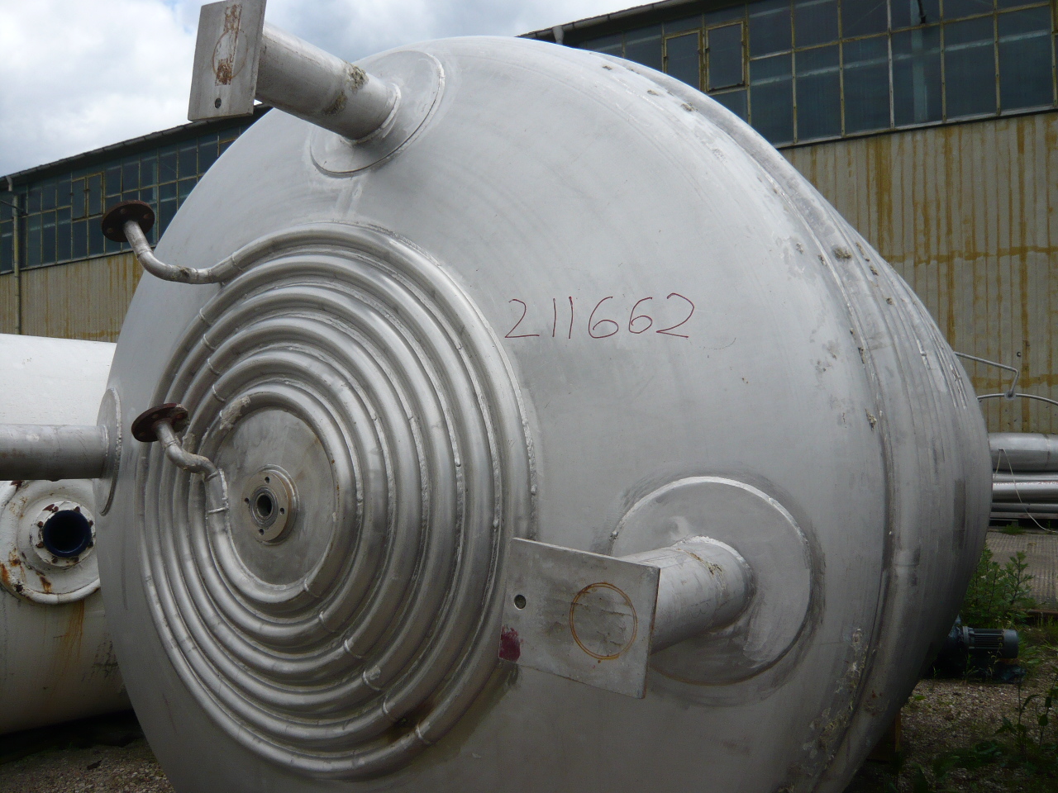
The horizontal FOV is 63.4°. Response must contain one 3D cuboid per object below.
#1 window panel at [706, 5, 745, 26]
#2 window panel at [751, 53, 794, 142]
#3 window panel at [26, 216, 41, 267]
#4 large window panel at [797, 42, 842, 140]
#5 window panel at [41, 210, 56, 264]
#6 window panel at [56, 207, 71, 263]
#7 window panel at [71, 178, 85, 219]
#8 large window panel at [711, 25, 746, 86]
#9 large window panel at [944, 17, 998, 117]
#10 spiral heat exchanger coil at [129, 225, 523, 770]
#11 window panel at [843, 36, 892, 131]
[{"bbox_3d":[3.042,-5.913,13.261,0.646,0.258,0.050,-1,0,29],"label":"window panel"},{"bbox_3d":[3.675,-4.490,12.930,0.653,1.360,0.050,-1,0,29],"label":"window panel"},{"bbox_3d":[-12.946,-4.069,22.361,0.653,1.360,0.050,-1,0,29],"label":"window panel"},{"bbox_3d":[4.263,-4.475,12.597,0.653,1.360,0.050,-1,0,29],"label":"large window panel"},{"bbox_3d":[-10.641,-3.517,18.945,0.565,1.166,0.050,-1,0,29],"label":"window panel"},{"bbox_3d":[-11.783,-4.101,21.695,0.653,1.360,0.050,-1,0,29],"label":"window panel"},{"bbox_3d":[-11.237,-4.951,21.368,0.612,1.040,0.050,-1,0,29],"label":"window panel"},{"bbox_3d":[3.074,-5.277,13.252,0.612,1.040,0.050,-1,0,29],"label":"large window panel"},{"bbox_3d":[5.098,-3.793,9.882,0.565,1.166,0.050,-1,0,29],"label":"large window panel"},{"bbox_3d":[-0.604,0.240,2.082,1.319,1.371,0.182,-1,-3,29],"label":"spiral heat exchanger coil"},{"bbox_3d":[4.847,-4.480,12.264,0.653,1.360,0.050,-1,0,29],"label":"window panel"}]

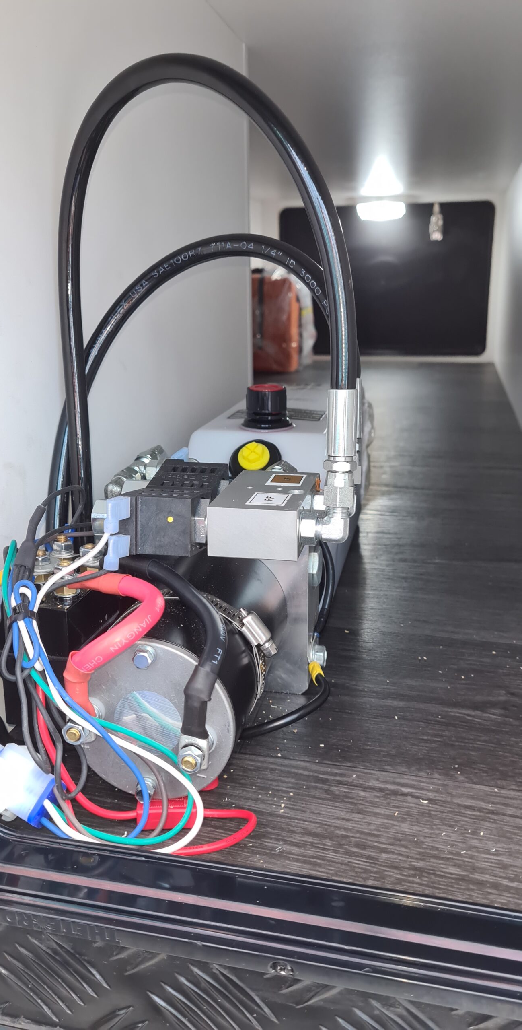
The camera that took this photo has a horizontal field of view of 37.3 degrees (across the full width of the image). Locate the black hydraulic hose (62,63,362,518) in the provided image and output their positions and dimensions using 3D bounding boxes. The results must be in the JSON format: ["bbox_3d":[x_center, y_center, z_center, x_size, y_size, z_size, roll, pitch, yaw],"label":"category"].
[{"bbox_3d":[-0.035,-0.110,0.429,0.180,0.250,0.048,7,18,24],"label":"black hydraulic hose"}]

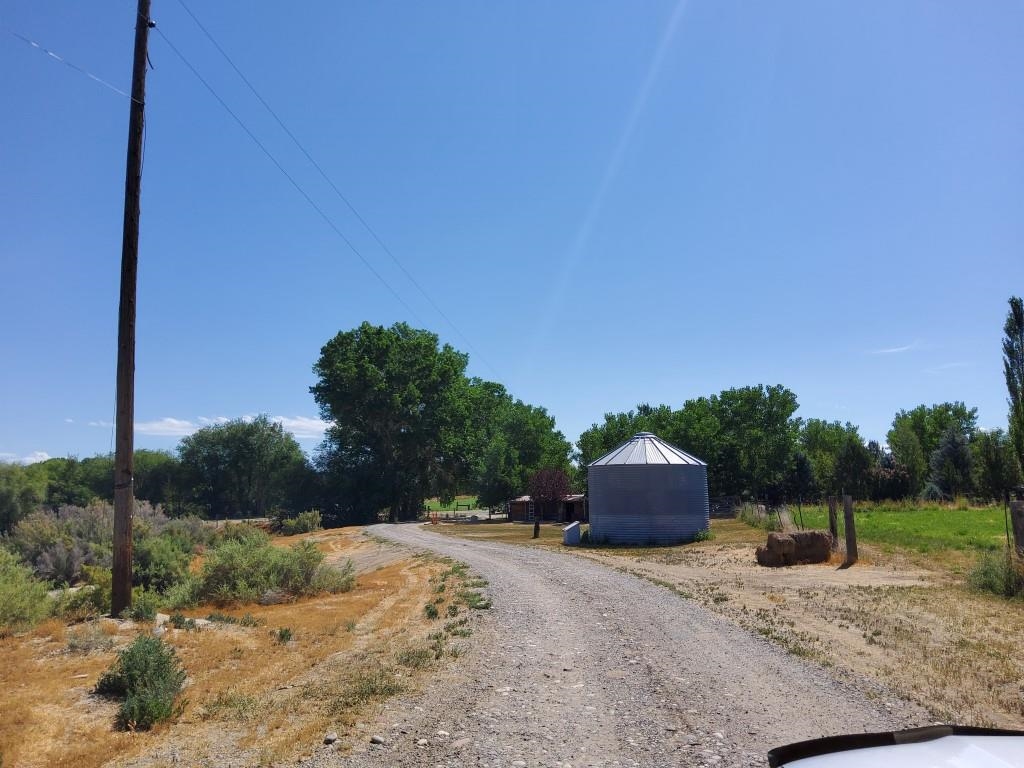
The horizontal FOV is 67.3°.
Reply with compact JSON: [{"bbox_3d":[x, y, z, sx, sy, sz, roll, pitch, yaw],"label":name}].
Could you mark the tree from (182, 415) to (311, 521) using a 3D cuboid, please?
[{"bbox_3d":[-23.739,7.294,68.000,11.200,8.900,10.500,2,-8,-19],"label":"tree"}]

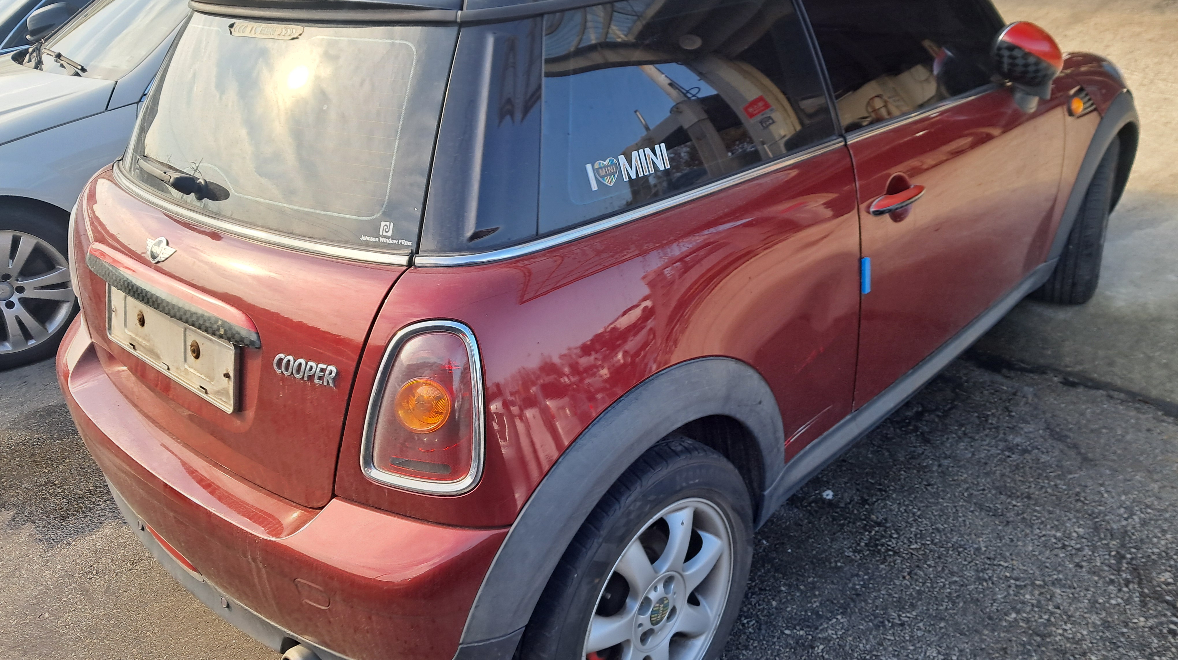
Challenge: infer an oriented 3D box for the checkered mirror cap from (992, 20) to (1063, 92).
[{"bbox_3d":[1.129,-0.699,2.349,0.140,0.175,0.200,11,29,30],"label":"checkered mirror cap"}]

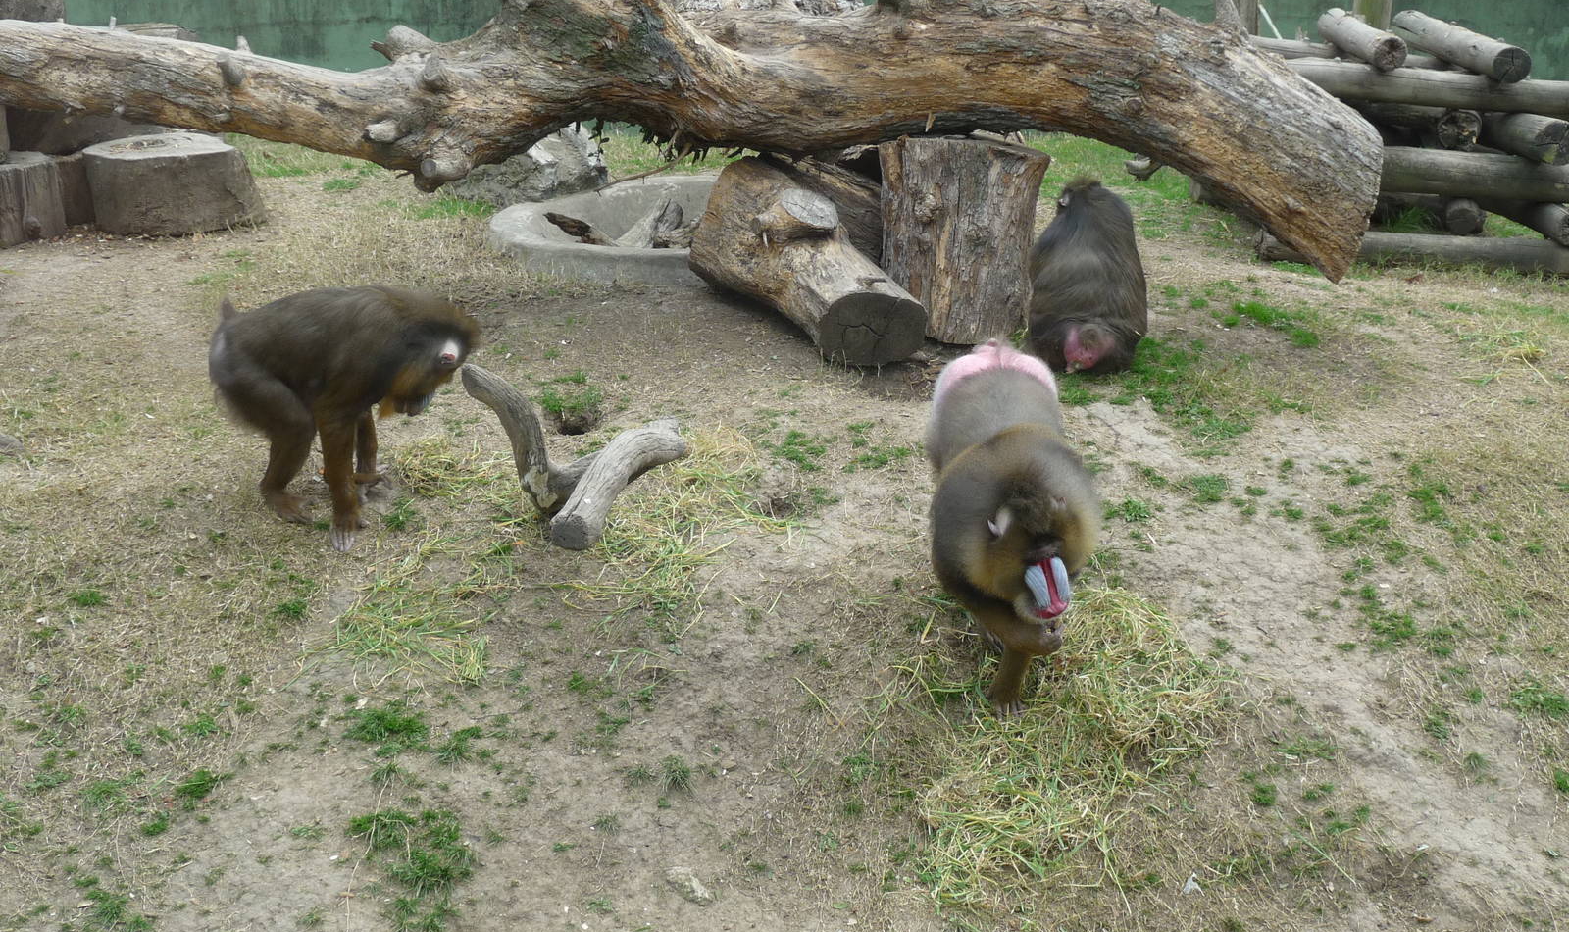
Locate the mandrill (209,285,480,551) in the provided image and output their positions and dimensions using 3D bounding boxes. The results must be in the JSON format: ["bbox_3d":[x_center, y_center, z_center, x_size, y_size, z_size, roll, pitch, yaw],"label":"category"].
[{"bbox_3d":[-1.112,-0.131,4.624,0.680,0.630,0.320,-1,19,-2],"label":"mandrill"}]

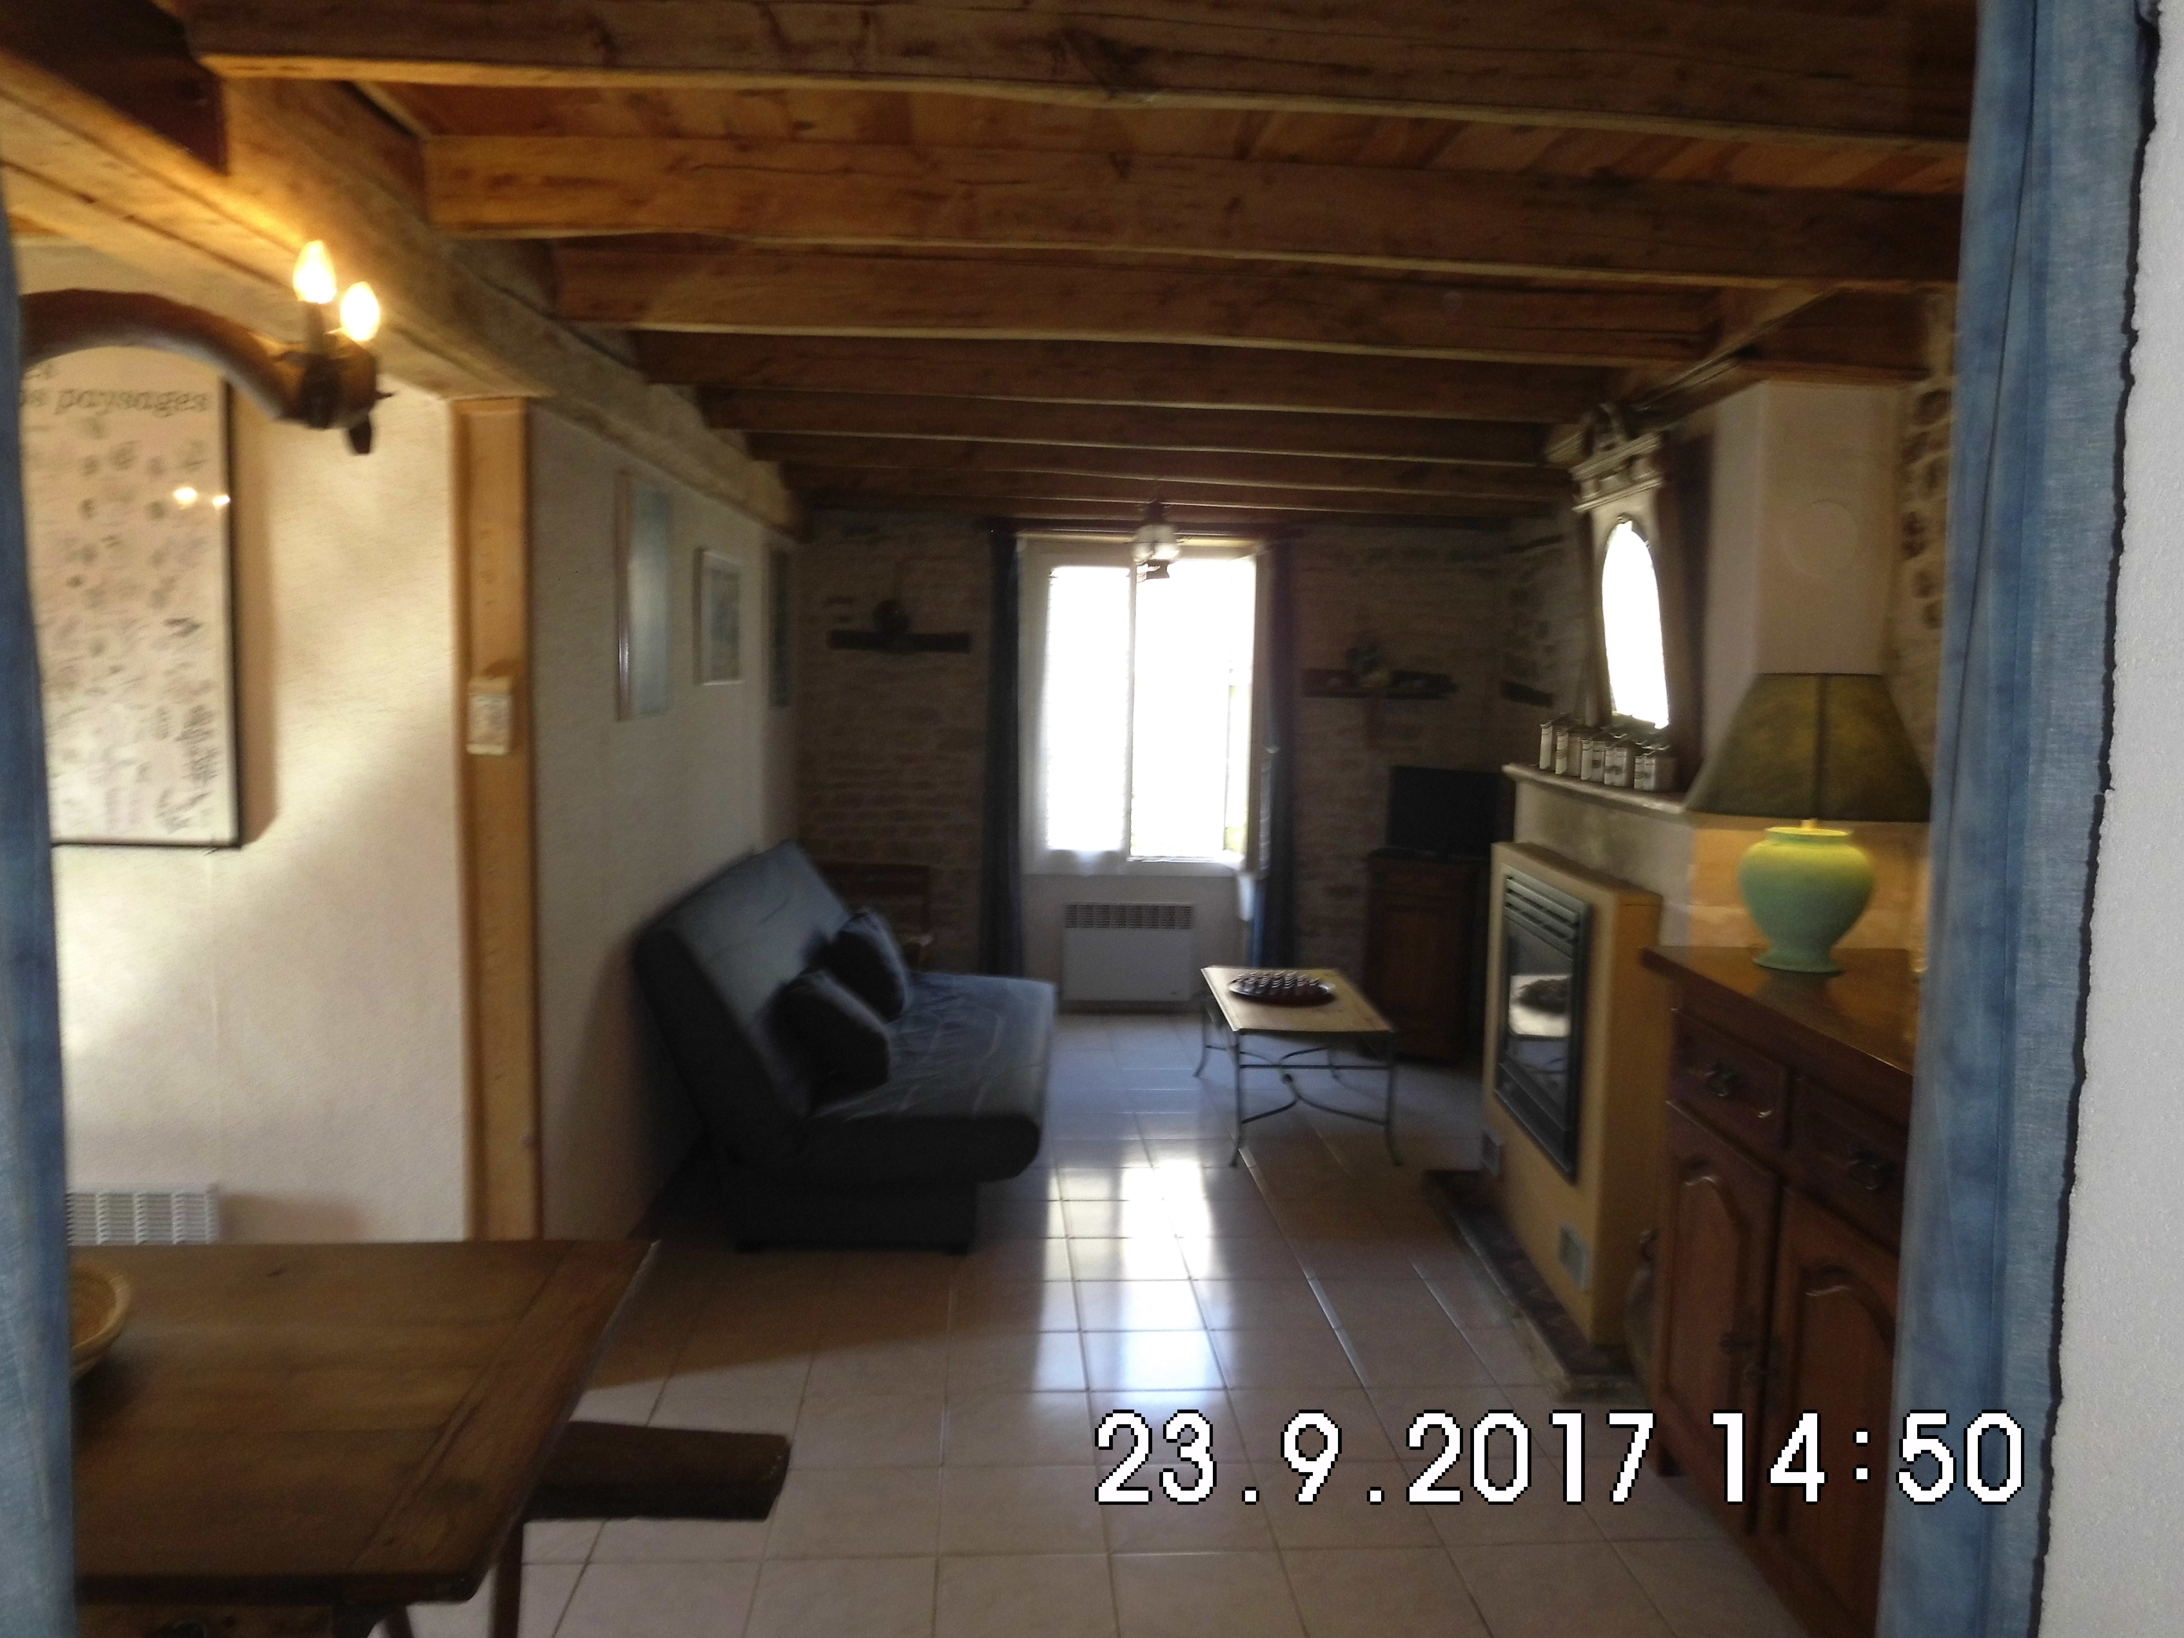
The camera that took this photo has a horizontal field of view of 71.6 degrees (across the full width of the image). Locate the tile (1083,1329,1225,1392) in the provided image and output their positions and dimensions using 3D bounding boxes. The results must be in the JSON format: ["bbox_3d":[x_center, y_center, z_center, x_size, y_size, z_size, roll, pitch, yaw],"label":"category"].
[{"bbox_3d":[0.138,1.265,3.524,0.305,0.010,0.305,1,5,-4],"label":"tile"}]

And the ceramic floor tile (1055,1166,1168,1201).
[{"bbox_3d":[0.060,1.127,4.677,0.300,0.010,0.300,1,5,-4],"label":"ceramic floor tile"}]

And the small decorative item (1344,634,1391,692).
[{"bbox_3d":[1.273,-0.708,6.955,0.198,0.260,0.155,1,5,-4],"label":"small decorative item"}]

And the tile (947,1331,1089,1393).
[{"bbox_3d":[-0.170,1.254,3.481,0.305,0.010,0.305,0,5,-4],"label":"tile"}]

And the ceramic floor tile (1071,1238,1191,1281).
[{"bbox_3d":[0.099,1.224,4.200,0.315,0.010,0.315,1,5,-4],"label":"ceramic floor tile"}]

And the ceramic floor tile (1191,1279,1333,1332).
[{"bbox_3d":[0.430,1.257,3.908,0.315,0.010,0.315,1,5,-4],"label":"ceramic floor tile"}]

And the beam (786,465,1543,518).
[{"bbox_3d":[0.338,-1.412,6.444,3.241,0.152,0.098,1,5,-7],"label":"beam"}]

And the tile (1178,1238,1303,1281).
[{"bbox_3d":[0.410,1.228,4.221,0.315,0.010,0.315,1,5,-4],"label":"tile"}]

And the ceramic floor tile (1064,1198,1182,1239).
[{"bbox_3d":[0.079,1.156,4.374,0.300,0.010,0.300,1,5,-4],"label":"ceramic floor tile"}]

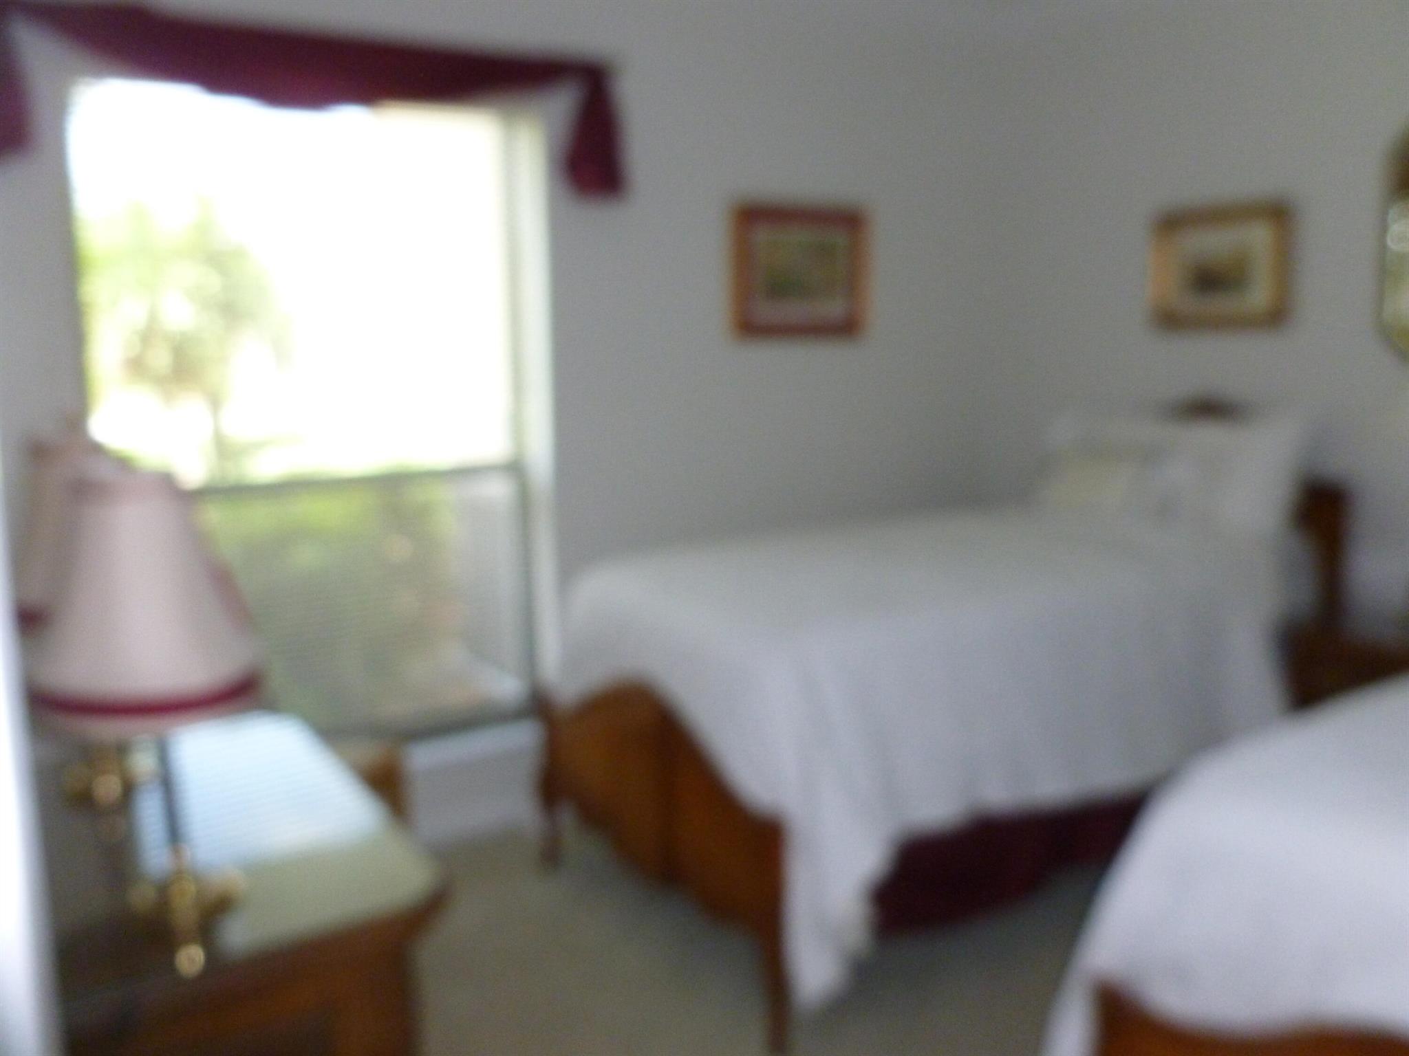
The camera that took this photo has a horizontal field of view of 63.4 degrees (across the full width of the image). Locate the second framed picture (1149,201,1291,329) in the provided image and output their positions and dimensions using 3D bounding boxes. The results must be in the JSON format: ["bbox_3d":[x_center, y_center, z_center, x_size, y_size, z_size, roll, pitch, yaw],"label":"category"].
[{"bbox_3d":[1.512,-0.756,3.364,0.031,0.339,0.420,-6,11,-33],"label":"second framed picture"}]

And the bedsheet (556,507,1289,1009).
[{"bbox_3d":[0.589,0.428,3.025,1.690,0.717,1.079,-6,11,-33],"label":"bedsheet"}]

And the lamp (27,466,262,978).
[{"bbox_3d":[-0.669,0.215,1.379,0.250,0.572,0.250,-6,11,-33],"label":"lamp"}]

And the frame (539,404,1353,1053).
[{"bbox_3d":[0.645,0.291,3.079,1.952,1.252,1.072,-6,11,-33],"label":"frame"}]

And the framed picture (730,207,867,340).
[{"bbox_3d":[0.314,-0.811,3.628,0.518,0.407,0.031,-6,11,-33],"label":"framed picture"}]

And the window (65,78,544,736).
[{"bbox_3d":[-0.969,-0.253,3.011,1.150,1.697,0.142,-6,11,-33],"label":"window"}]

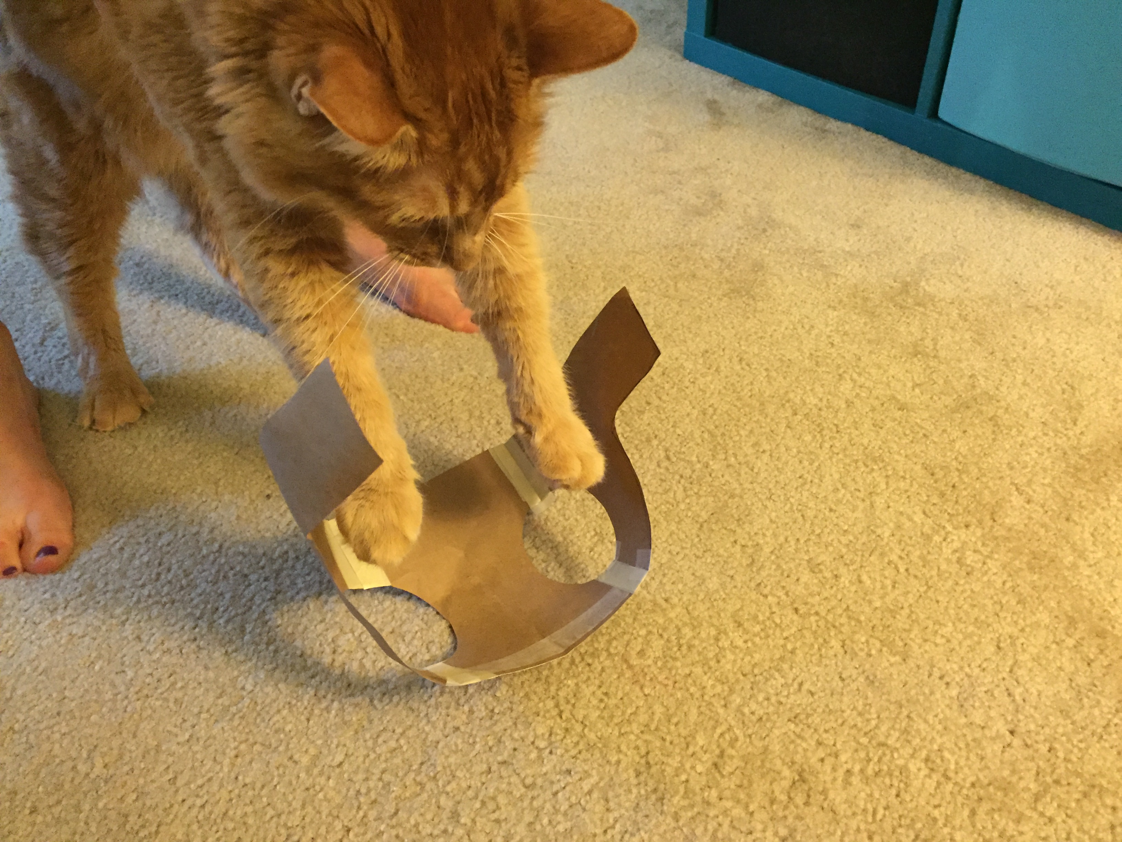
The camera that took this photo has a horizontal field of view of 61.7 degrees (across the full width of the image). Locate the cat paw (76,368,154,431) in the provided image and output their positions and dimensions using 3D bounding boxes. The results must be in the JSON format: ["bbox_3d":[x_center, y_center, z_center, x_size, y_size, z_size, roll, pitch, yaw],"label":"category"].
[{"bbox_3d":[-0.311,-0.020,0.652,0.046,0.031,0.043,-12,39,-11],"label":"cat paw"}]

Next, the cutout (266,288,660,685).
[{"bbox_3d":[-0.035,0.026,0.513,0.200,0.112,0.170,-25,44,-25],"label":"cutout"}]

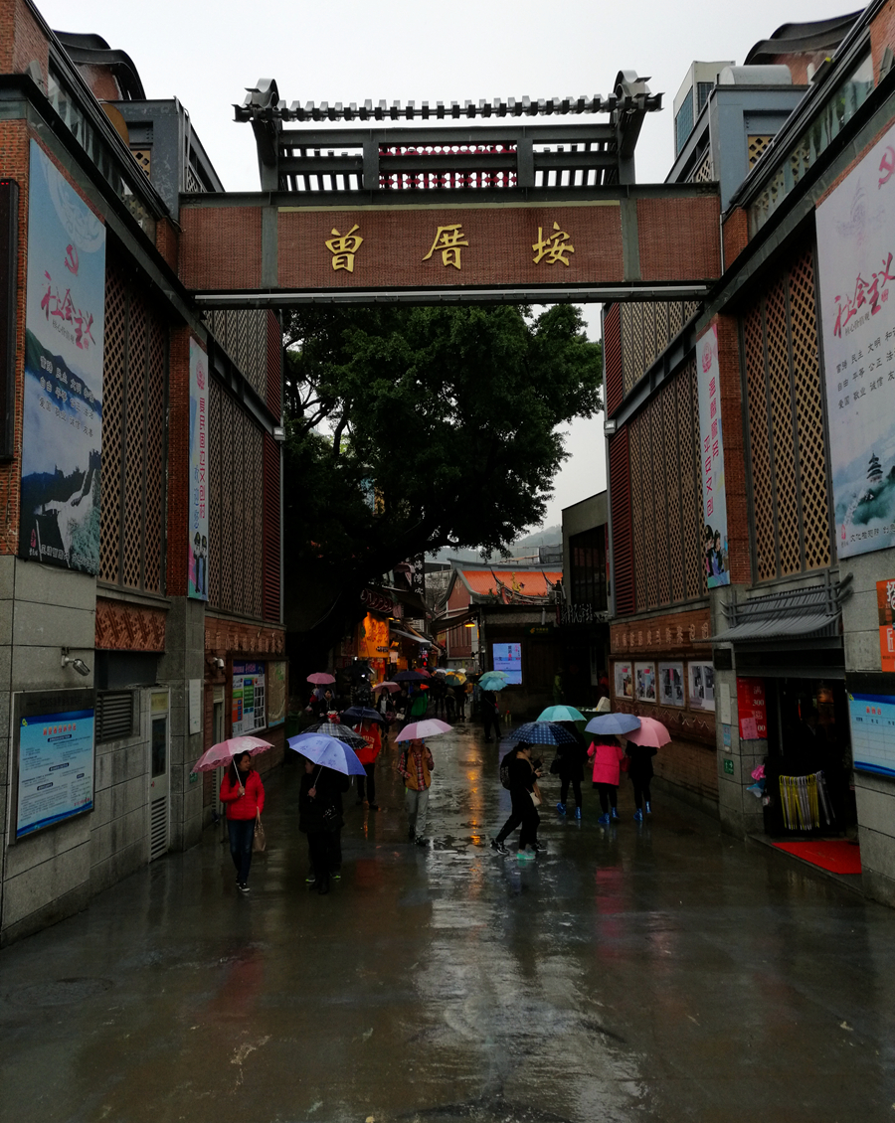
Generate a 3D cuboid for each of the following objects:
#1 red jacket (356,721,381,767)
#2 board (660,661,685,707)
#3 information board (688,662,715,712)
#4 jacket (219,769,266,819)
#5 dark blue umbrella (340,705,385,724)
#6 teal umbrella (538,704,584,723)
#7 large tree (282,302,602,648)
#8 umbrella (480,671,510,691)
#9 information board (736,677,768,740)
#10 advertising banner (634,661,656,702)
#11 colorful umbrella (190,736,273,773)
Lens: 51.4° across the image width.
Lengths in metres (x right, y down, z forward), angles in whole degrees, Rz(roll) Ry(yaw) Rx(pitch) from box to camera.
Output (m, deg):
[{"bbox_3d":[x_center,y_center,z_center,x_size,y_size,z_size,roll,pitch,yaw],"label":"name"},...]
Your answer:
[{"bbox_3d":[-1.515,3.475,17.726,0.520,0.770,0.350,-1,-6,-6],"label":"red jacket"},{"bbox_3d":[4.457,2.435,18.500,0.060,0.870,1.740,-1,-6,-3],"label":"board"},{"bbox_3d":[4.594,2.239,16.700,0.060,0.870,1.740,-1,-6,-3],"label":"information board"},{"bbox_3d":[-2.549,2.914,11.581,0.540,0.600,0.340,0,-6,-7],"label":"jacket"},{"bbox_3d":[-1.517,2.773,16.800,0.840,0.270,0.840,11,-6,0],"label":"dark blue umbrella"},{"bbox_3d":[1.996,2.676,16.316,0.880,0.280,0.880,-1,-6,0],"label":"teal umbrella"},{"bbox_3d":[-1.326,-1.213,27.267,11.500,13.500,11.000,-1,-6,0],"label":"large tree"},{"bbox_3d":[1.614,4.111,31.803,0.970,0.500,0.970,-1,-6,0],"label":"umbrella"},{"bbox_3d":[4.458,2.155,13.600,0.410,0.900,0.030,-1,-6,-2],"label":"information board"},{"bbox_3d":[4.261,2.598,20.040,0.060,0.850,1.760,-1,-6,-3],"label":"advertising banner"},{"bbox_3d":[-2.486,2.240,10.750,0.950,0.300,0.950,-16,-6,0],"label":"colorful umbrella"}]

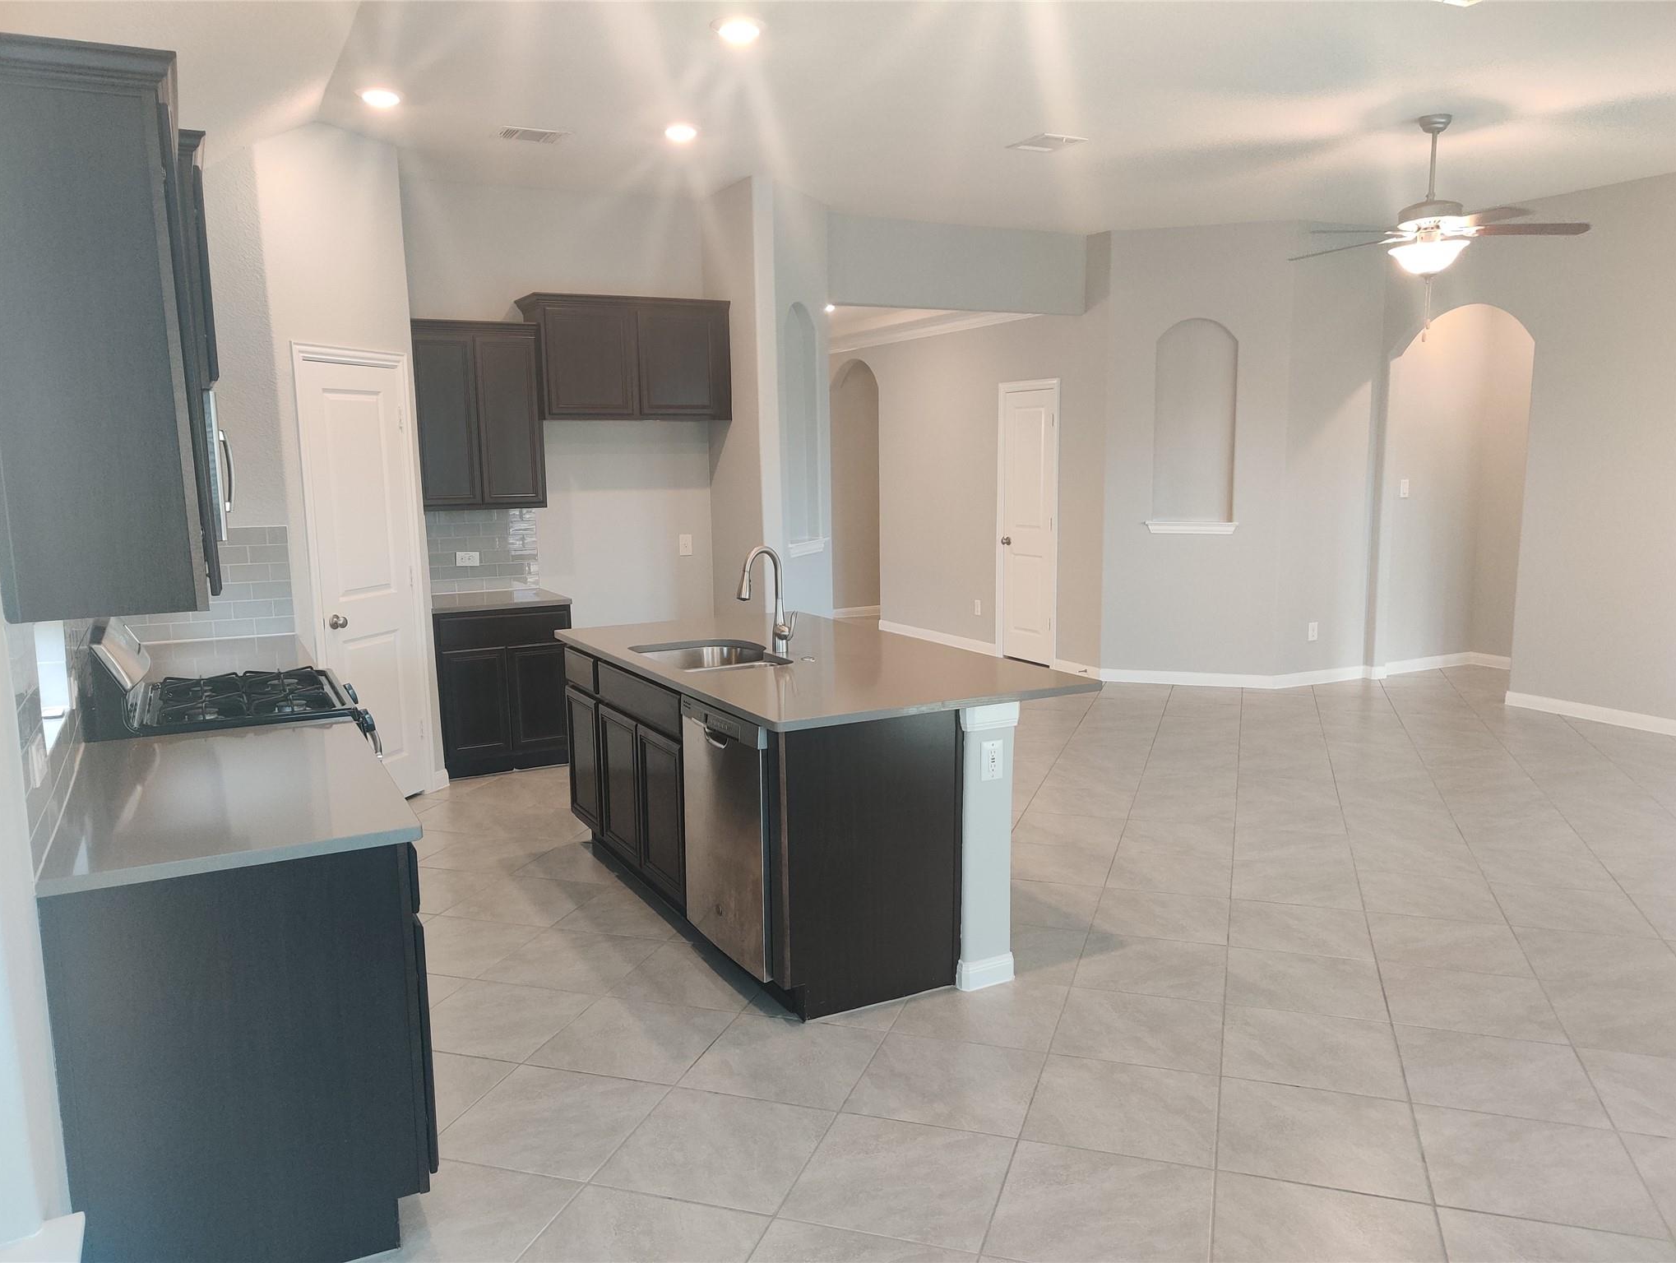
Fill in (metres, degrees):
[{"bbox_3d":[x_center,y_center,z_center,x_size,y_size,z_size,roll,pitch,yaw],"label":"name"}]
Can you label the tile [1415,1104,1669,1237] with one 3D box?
[{"bbox_3d":[1.635,1.268,3.105,0.462,0.010,0.462,2,9,17],"label":"tile"}]

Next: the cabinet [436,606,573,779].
[{"bbox_3d":[-1.818,0.272,6.931,0.695,0.875,0.610,-5,10,-28],"label":"cabinet"}]

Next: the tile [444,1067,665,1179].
[{"bbox_3d":[-0.725,1.238,3.329,0.457,0.010,0.457,2,9,17],"label":"tile"}]

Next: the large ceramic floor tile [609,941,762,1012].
[{"bbox_3d":[-0.434,1.116,4.259,0.465,0.010,0.465,2,9,17],"label":"large ceramic floor tile"}]

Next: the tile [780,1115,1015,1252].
[{"bbox_3d":[0.151,1.267,3.042,0.457,0.010,0.457,2,9,17],"label":"tile"}]

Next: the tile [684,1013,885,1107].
[{"bbox_3d":[-0.147,1.187,3.627,0.457,0.010,0.457,2,9,17],"label":"tile"}]

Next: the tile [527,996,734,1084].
[{"bbox_3d":[-0.582,1.185,3.816,0.465,0.010,0.465,2,9,17],"label":"tile"}]

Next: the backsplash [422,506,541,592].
[{"bbox_3d":[-1.922,-0.440,7.054,0.640,0.456,0.012,-5,9,-27],"label":"backsplash"}]

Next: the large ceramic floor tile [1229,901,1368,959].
[{"bbox_3d":[1.590,1.028,4.526,0.457,0.010,0.457,2,9,17],"label":"large ceramic floor tile"}]

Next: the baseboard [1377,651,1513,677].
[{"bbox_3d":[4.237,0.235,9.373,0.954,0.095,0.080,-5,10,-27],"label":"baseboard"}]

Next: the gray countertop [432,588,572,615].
[{"bbox_3d":[-1.833,-0.165,6.927,0.700,0.030,0.640,-5,10,-27],"label":"gray countertop"}]

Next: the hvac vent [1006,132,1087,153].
[{"bbox_3d":[0.980,-2.270,6.143,0.270,0.020,0.330,-5,10,-28],"label":"hvac vent"}]

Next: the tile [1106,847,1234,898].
[{"bbox_3d":[1.285,0.950,5.091,0.457,0.010,0.457,2,9,17],"label":"tile"}]

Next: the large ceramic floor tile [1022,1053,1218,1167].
[{"bbox_3d":[0.742,1.233,3.396,0.462,0.010,0.462,2,9,17],"label":"large ceramic floor tile"}]

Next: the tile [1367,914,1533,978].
[{"bbox_3d":[2.050,1.057,4.433,0.462,0.010,0.462,2,9,17],"label":"tile"}]

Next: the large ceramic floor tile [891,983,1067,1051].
[{"bbox_3d":[0.431,1.135,3.924,0.457,0.010,0.457,2,9,17],"label":"large ceramic floor tile"}]

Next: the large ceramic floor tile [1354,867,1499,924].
[{"bbox_3d":[2.165,0.979,4.816,0.457,0.010,0.457,2,9,17],"label":"large ceramic floor tile"}]

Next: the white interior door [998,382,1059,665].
[{"bbox_3d":[1.399,-0.799,9.751,0.050,2.070,0.740,-5,10,-27],"label":"white interior door"}]

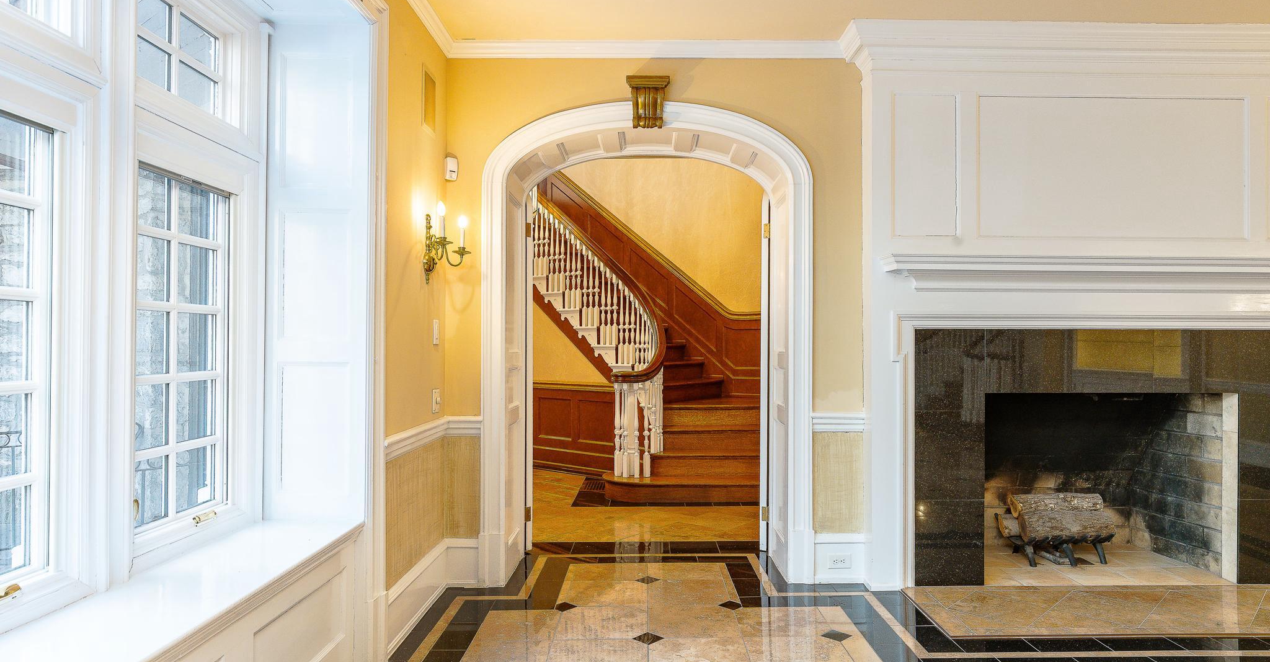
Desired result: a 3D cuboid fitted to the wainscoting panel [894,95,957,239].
[{"bbox_3d":[1.423,-0.813,3.630,0.325,0.715,0.025,0,-1,0],"label":"wainscoting panel"}]

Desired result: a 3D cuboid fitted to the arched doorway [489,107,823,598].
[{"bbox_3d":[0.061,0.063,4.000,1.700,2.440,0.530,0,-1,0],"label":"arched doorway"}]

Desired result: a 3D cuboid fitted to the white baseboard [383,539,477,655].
[{"bbox_3d":[-0.920,1.210,3.465,0.180,0.265,0.930,0,-1,1],"label":"white baseboard"}]

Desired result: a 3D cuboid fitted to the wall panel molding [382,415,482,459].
[{"bbox_3d":[-0.872,0.478,3.340,0.180,0.105,0.870,0,-1,1],"label":"wall panel molding"}]

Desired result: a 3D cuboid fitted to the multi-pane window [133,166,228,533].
[{"bbox_3d":[-1.455,0.065,2.360,0.060,1.080,0.540,0,-1,1],"label":"multi-pane window"}]

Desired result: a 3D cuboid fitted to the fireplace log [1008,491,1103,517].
[{"bbox_3d":[2.385,0.985,4.200,0.480,0.130,0.135,0,-1,0],"label":"fireplace log"}]

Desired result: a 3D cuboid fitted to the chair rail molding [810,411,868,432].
[{"bbox_3d":[1.034,0.463,3.747,0.285,0.098,0.040,0,-1,0],"label":"chair rail molding"}]

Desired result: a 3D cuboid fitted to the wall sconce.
[{"bbox_3d":[-0.877,-0.397,3.410,0.175,0.360,0.380,0,-1,1],"label":"wall sconce"}]

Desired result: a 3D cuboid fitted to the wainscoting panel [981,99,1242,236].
[{"bbox_3d":[2.345,-0.800,3.635,1.330,0.710,0.025,0,-1,0],"label":"wainscoting panel"}]

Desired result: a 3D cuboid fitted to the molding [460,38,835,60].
[{"bbox_3d":[0.058,-1.417,3.735,2.020,0.085,0.065,0,-1,0],"label":"molding"}]

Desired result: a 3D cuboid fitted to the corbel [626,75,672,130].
[{"bbox_3d":[0.066,-1.130,3.700,0.215,0.255,0.130,0,-1,0],"label":"corbel"}]

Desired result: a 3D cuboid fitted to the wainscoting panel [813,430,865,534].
[{"bbox_3d":[1.039,0.768,3.762,0.265,0.530,0.020,0,-1,0],"label":"wainscoting panel"}]

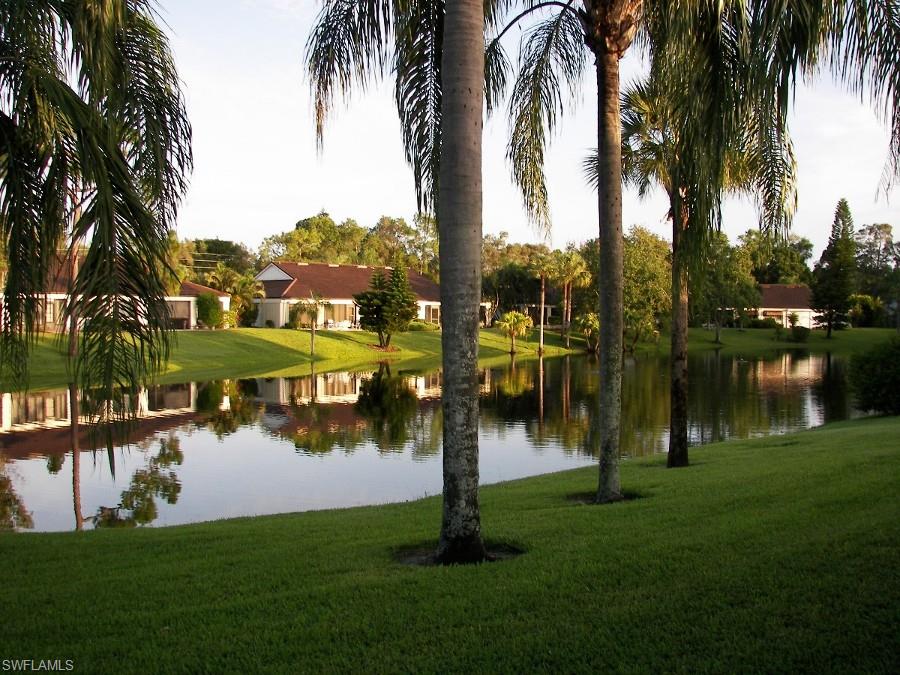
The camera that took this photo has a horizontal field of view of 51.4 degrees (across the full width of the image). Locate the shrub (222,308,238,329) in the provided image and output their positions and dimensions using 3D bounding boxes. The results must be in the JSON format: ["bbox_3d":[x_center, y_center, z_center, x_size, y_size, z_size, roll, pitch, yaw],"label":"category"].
[{"bbox_3d":[-18.530,-1.580,79.000,1.350,1.730,1.350,0,1,0],"label":"shrub"}]

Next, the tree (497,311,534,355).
[{"bbox_3d":[5.616,-0.479,81.500,3.130,3.740,3.130,0,1,0],"label":"tree"}]

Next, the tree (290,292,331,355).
[{"bbox_3d":[-9.840,-0.920,66.000,2.820,4.510,2.820,0,1,0],"label":"tree"}]

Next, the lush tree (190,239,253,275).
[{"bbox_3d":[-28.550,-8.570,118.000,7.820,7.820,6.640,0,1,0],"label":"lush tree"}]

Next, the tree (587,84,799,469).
[{"bbox_3d":[3.550,-1.060,14.300,2.990,6.100,2.990,0,1,0],"label":"tree"}]

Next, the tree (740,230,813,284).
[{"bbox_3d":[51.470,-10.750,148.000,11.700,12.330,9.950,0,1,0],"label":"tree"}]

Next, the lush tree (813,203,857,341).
[{"bbox_3d":[47.180,-8.480,115.000,5.280,17.200,5.280,0,1,0],"label":"lush tree"}]

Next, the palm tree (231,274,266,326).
[{"bbox_3d":[-18.606,-3.308,86.000,3.120,4.960,3.120,0,1,0],"label":"palm tree"}]

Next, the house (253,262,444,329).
[{"bbox_3d":[-10.550,-4.147,96.850,23.500,6.500,14.000,-1,1,-40],"label":"house"}]

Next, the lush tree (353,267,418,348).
[{"bbox_3d":[-5.020,-2.320,72.300,5.020,6.330,4.770,0,1,0],"label":"lush tree"}]

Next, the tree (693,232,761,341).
[{"bbox_3d":[29.541,-5.288,100.000,7.260,11.860,7.260,0,1,0],"label":"tree"}]

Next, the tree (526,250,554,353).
[{"bbox_3d":[7.960,-3.130,81.400,2.610,8.870,2.610,0,1,0],"label":"tree"}]

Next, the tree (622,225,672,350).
[{"bbox_3d":[17.710,-4.460,87.000,6.320,11.710,6.320,0,1,0],"label":"tree"}]

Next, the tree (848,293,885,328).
[{"bbox_3d":[53.397,-3.462,120.000,4.620,4.620,4.620,0,1,0],"label":"tree"}]

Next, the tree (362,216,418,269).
[{"bbox_3d":[-7.628,-8.397,120.000,7.180,14.230,7.180,0,1,0],"label":"tree"}]

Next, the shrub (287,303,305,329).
[{"bbox_3d":[-13.865,-1.862,84.000,1.620,2.200,1.620,0,1,0],"label":"shrub"}]

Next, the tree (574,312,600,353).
[{"bbox_3d":[12.623,-0.454,85.000,2.630,3.630,2.630,0,1,0],"label":"tree"}]

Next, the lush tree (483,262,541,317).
[{"bbox_3d":[7.230,-5.290,110.000,6.820,7.050,6.480,0,1,0],"label":"lush tree"}]

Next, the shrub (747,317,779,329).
[{"bbox_3d":[39.188,-1.875,117.000,4.250,1.500,1.800,0,1,0],"label":"shrub"}]

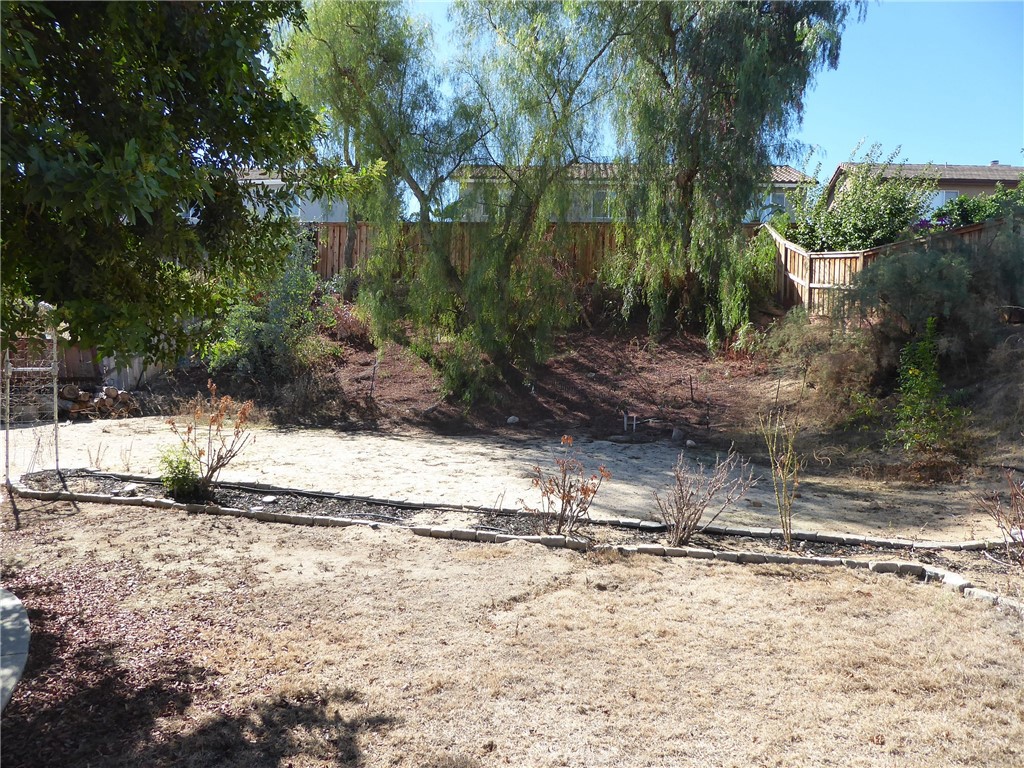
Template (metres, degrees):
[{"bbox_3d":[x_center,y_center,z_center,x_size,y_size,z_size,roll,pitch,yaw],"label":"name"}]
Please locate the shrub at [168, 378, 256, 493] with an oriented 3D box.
[{"bbox_3d":[-3.466,0.609,8.500,0.985,1.279,0.880,0,2,0],"label":"shrub"}]

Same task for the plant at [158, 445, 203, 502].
[{"bbox_3d":[-3.670,0.992,8.200,0.470,0.590,0.460,0,2,0],"label":"plant"}]

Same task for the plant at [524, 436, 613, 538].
[{"bbox_3d":[0.492,0.895,6.550,0.724,0.881,0.700,0,2,0],"label":"plant"}]

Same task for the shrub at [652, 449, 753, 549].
[{"bbox_3d":[1.609,0.944,6.150,0.807,0.803,0.740,0,2,0],"label":"shrub"}]

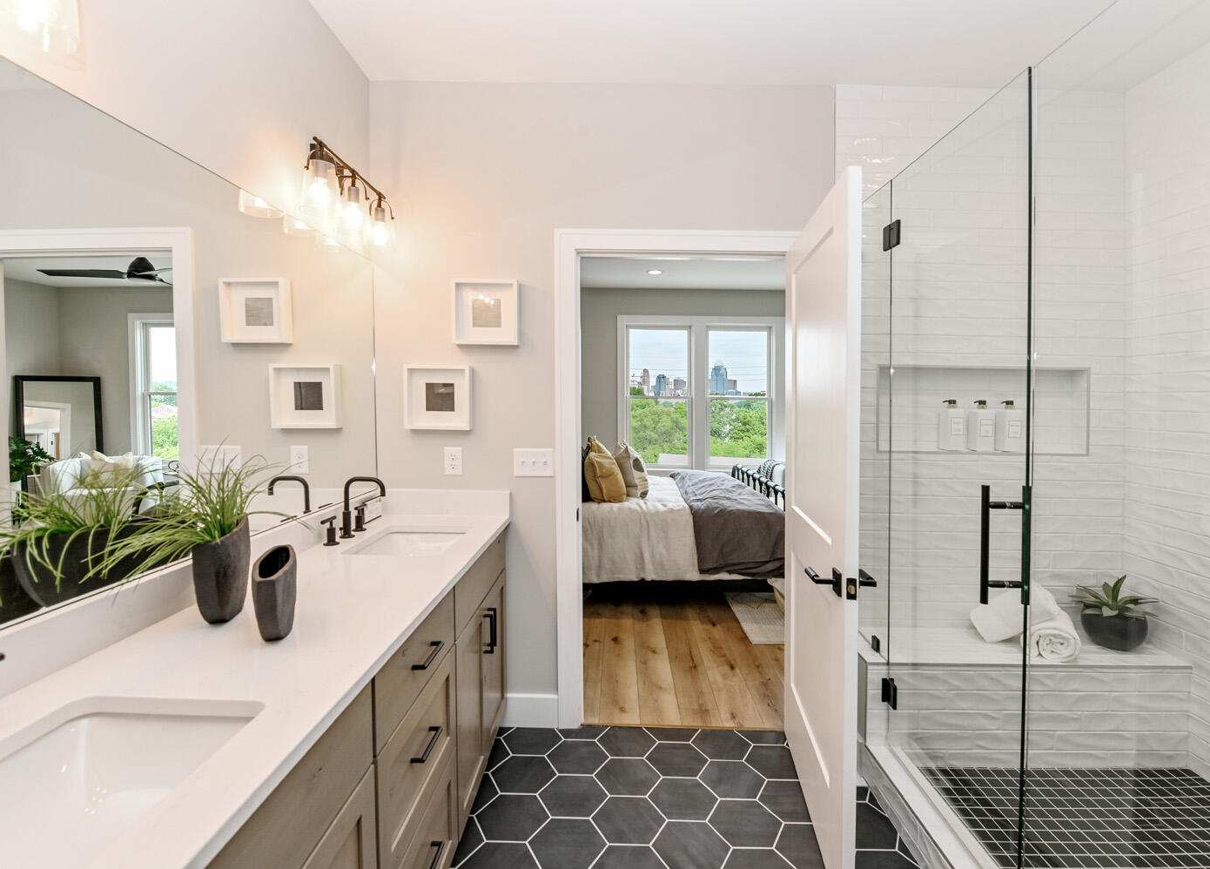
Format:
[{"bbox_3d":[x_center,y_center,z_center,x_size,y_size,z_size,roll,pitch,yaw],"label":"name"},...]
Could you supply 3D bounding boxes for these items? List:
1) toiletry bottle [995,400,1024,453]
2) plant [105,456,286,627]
[{"bbox_3d":[1.716,-0.036,2.310,0.073,0.225,0.070,0,1,1],"label":"toiletry bottle"},{"bbox_3d":[-0.785,0.208,1.080,0.280,0.330,0.300,0,1,1],"label":"plant"}]

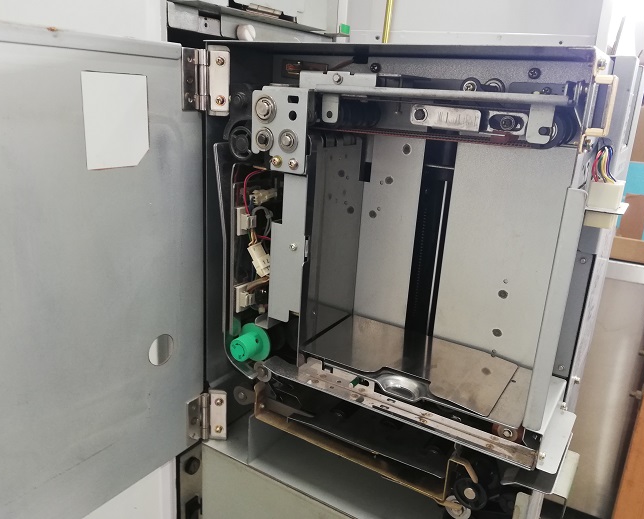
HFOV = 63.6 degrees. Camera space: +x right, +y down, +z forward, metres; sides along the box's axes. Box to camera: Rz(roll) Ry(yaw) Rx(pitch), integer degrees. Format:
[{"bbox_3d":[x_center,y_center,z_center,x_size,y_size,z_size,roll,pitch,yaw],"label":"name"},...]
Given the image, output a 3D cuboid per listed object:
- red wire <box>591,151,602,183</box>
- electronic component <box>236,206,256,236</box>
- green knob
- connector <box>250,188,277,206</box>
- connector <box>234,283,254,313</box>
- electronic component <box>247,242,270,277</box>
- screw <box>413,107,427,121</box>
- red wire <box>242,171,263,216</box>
[{"bbox_3d":[0.164,-0.056,0.310,0.006,0.019,0.006,14,20,31],"label":"red wire"},{"bbox_3d":[-0.063,-0.035,0.464,0.013,0.025,0.023,14,20,31],"label":"electronic component"},{"bbox_3d":[-0.067,0.080,0.480,0.034,0.034,0.025,14,20,31],"label":"green knob"},{"bbox_3d":[-0.053,-0.056,0.468,0.010,0.012,0.030,14,20,31],"label":"connector"},{"bbox_3d":[-0.067,0.036,0.486,0.013,0.025,0.023,14,20,31],"label":"connector"},{"bbox_3d":[-0.056,0.001,0.471,0.015,0.028,0.011,-20,3,36],"label":"electronic component"},{"bbox_3d":[0.068,-0.101,0.362,0.009,0.009,0.005,14,20,31],"label":"screw"},{"bbox_3d":[-0.062,-0.059,0.458,0.016,0.038,0.010,14,20,31],"label":"red wire"}]

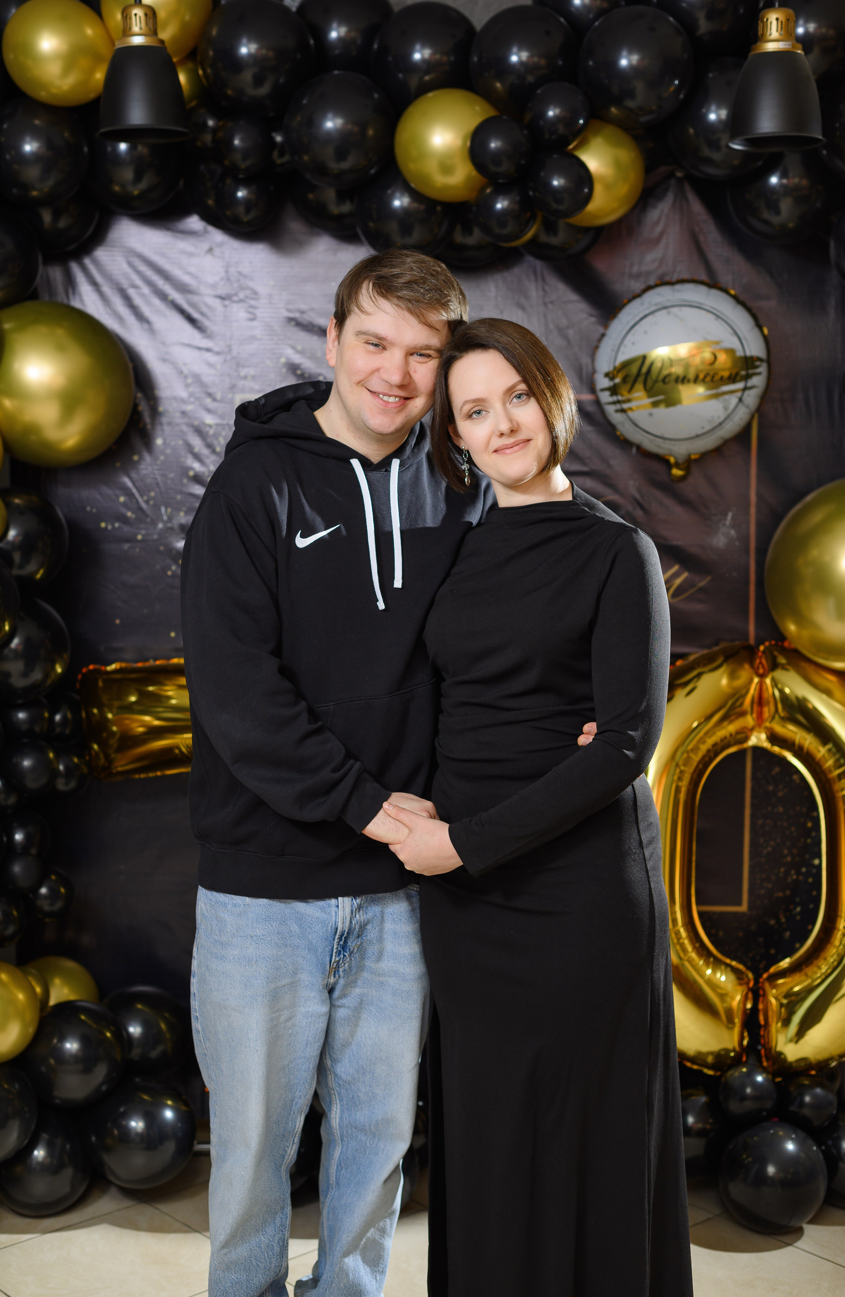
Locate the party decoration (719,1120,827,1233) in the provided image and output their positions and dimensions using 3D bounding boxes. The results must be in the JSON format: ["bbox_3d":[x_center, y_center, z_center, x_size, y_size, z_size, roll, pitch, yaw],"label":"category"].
[{"bbox_3d":[0.685,1.034,3.525,0.207,0.213,0.216,0,6,0],"label":"party decoration"}]

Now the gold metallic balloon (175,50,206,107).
[{"bbox_3d":[-0.468,-1.069,3.372,0.119,0.121,0.119,0,6,4],"label":"gold metallic balloon"}]

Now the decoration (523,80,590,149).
[{"bbox_3d":[0.251,-0.999,3.376,0.123,0.126,0.128,0,6,0],"label":"decoration"}]

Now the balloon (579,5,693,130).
[{"bbox_3d":[0.406,-1.104,3.426,0.214,0.226,0.227,0,6,0],"label":"balloon"}]

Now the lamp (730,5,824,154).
[{"bbox_3d":[0.550,-0.889,2.789,0.152,0.203,0.152,0,6,4],"label":"lamp"}]

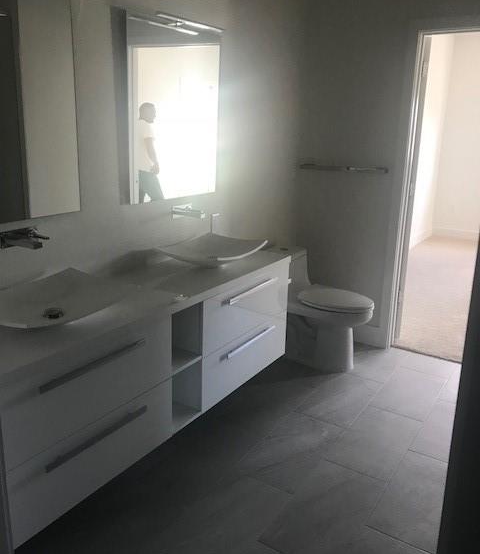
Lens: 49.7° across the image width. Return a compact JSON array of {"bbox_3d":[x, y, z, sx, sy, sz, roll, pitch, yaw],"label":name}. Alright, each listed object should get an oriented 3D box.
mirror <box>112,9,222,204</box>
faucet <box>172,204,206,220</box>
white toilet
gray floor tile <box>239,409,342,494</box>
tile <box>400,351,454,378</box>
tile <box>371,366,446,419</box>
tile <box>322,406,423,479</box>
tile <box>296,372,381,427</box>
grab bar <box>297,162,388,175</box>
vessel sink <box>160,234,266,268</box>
[{"bbox_3d":[-0.328,-0.792,2.525,0.025,0.808,0.774,11,19,31],"label":"mirror"},{"bbox_3d":[-0.261,-0.327,2.607,0.210,0.080,0.060,11,19,31],"label":"faucet"},{"bbox_3d":[0.495,0.203,3.467,0.755,0.690,0.390,11,19,31],"label":"white toilet"},{"bbox_3d":[0.272,0.832,2.519,0.305,0.010,0.608,11,19,31],"label":"gray floor tile"},{"bbox_3d":[1.254,0.591,3.449,0.305,0.010,0.282,11,19,31],"label":"tile"},{"bbox_3d":[1.014,0.688,3.088,0.305,0.010,0.608,11,19,31],"label":"tile"},{"bbox_3d":[0.688,0.820,2.597,0.305,0.010,0.608,11,19,31],"label":"tile"},{"bbox_3d":[0.598,0.700,3.010,0.305,0.010,0.608,11,19,31],"label":"tile"},{"bbox_3d":[0.703,-0.745,3.548,0.639,0.035,0.075,11,19,31],"label":"grab bar"},{"bbox_3d":[-0.130,-0.124,2.611,0.370,0.105,0.460,11,19,31],"label":"vessel sink"}]

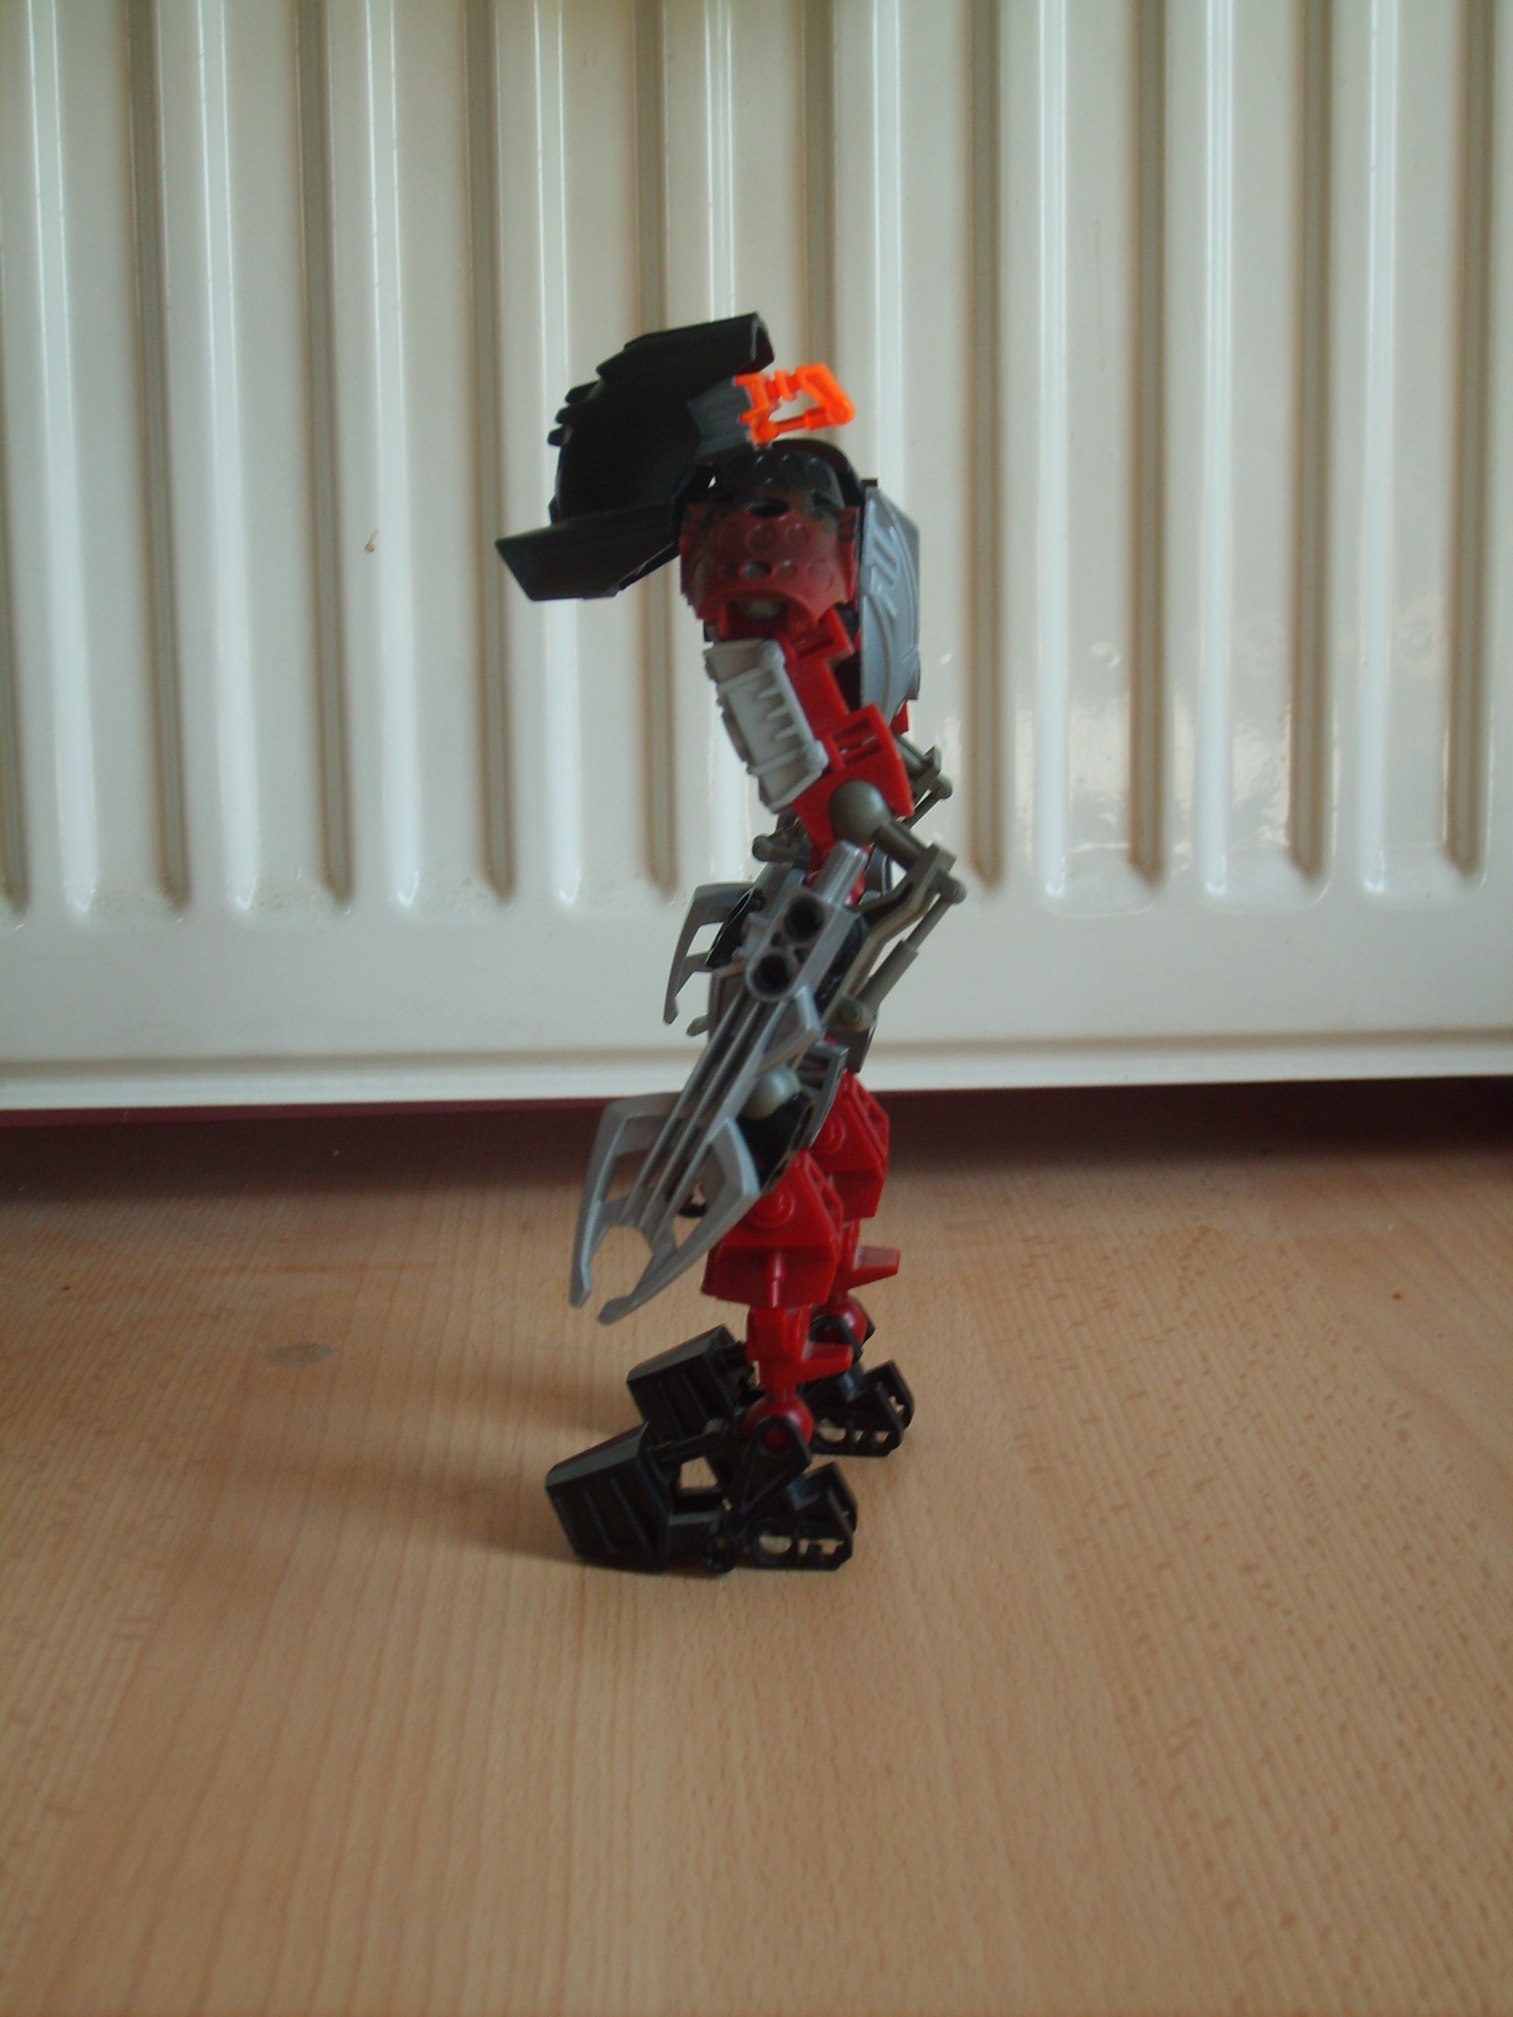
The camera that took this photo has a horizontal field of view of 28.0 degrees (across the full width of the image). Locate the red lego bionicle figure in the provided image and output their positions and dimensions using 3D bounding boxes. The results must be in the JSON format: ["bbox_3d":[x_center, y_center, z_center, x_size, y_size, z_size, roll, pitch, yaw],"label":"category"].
[{"bbox_3d":[-0.001,-0.013,0.453,0.068,0.178,0.102,2,12,11],"label":"red lego bionicle figure"}]

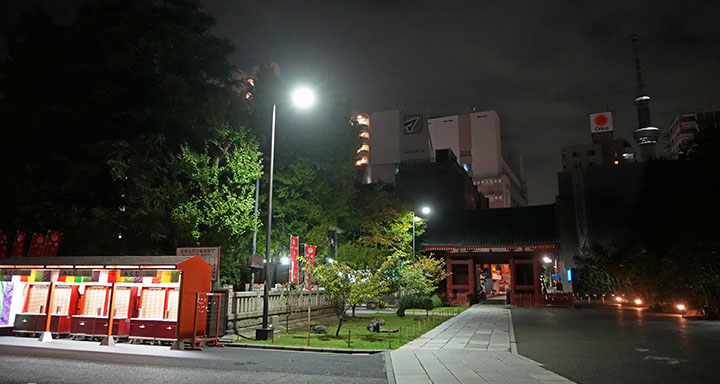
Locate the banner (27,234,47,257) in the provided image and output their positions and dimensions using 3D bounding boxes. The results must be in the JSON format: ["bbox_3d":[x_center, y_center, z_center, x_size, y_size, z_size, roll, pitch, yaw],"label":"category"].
[{"bbox_3d":[-12.052,2.466,17.800,0.060,1.950,0.550,-10,-21,43],"label":"banner"}]

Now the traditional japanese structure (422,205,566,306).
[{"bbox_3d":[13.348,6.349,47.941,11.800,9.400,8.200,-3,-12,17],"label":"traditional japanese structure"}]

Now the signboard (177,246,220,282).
[{"bbox_3d":[-5.653,2.520,16.800,1.750,1.270,0.100,-3,-12,17],"label":"signboard"}]

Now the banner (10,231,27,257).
[{"bbox_3d":[-12.701,2.429,17.800,0.060,1.950,0.550,-10,-21,43],"label":"banner"}]

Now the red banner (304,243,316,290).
[{"bbox_3d":[-2.197,3.395,21.300,0.550,1.950,0.060,9,-14,-37],"label":"red banner"}]

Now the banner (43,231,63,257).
[{"bbox_3d":[-11.496,2.429,17.800,0.060,1.950,0.550,-10,-21,43],"label":"banner"}]

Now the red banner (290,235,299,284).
[{"bbox_3d":[-2.702,2.826,19.800,0.060,1.950,0.550,-6,-13,29],"label":"red banner"}]

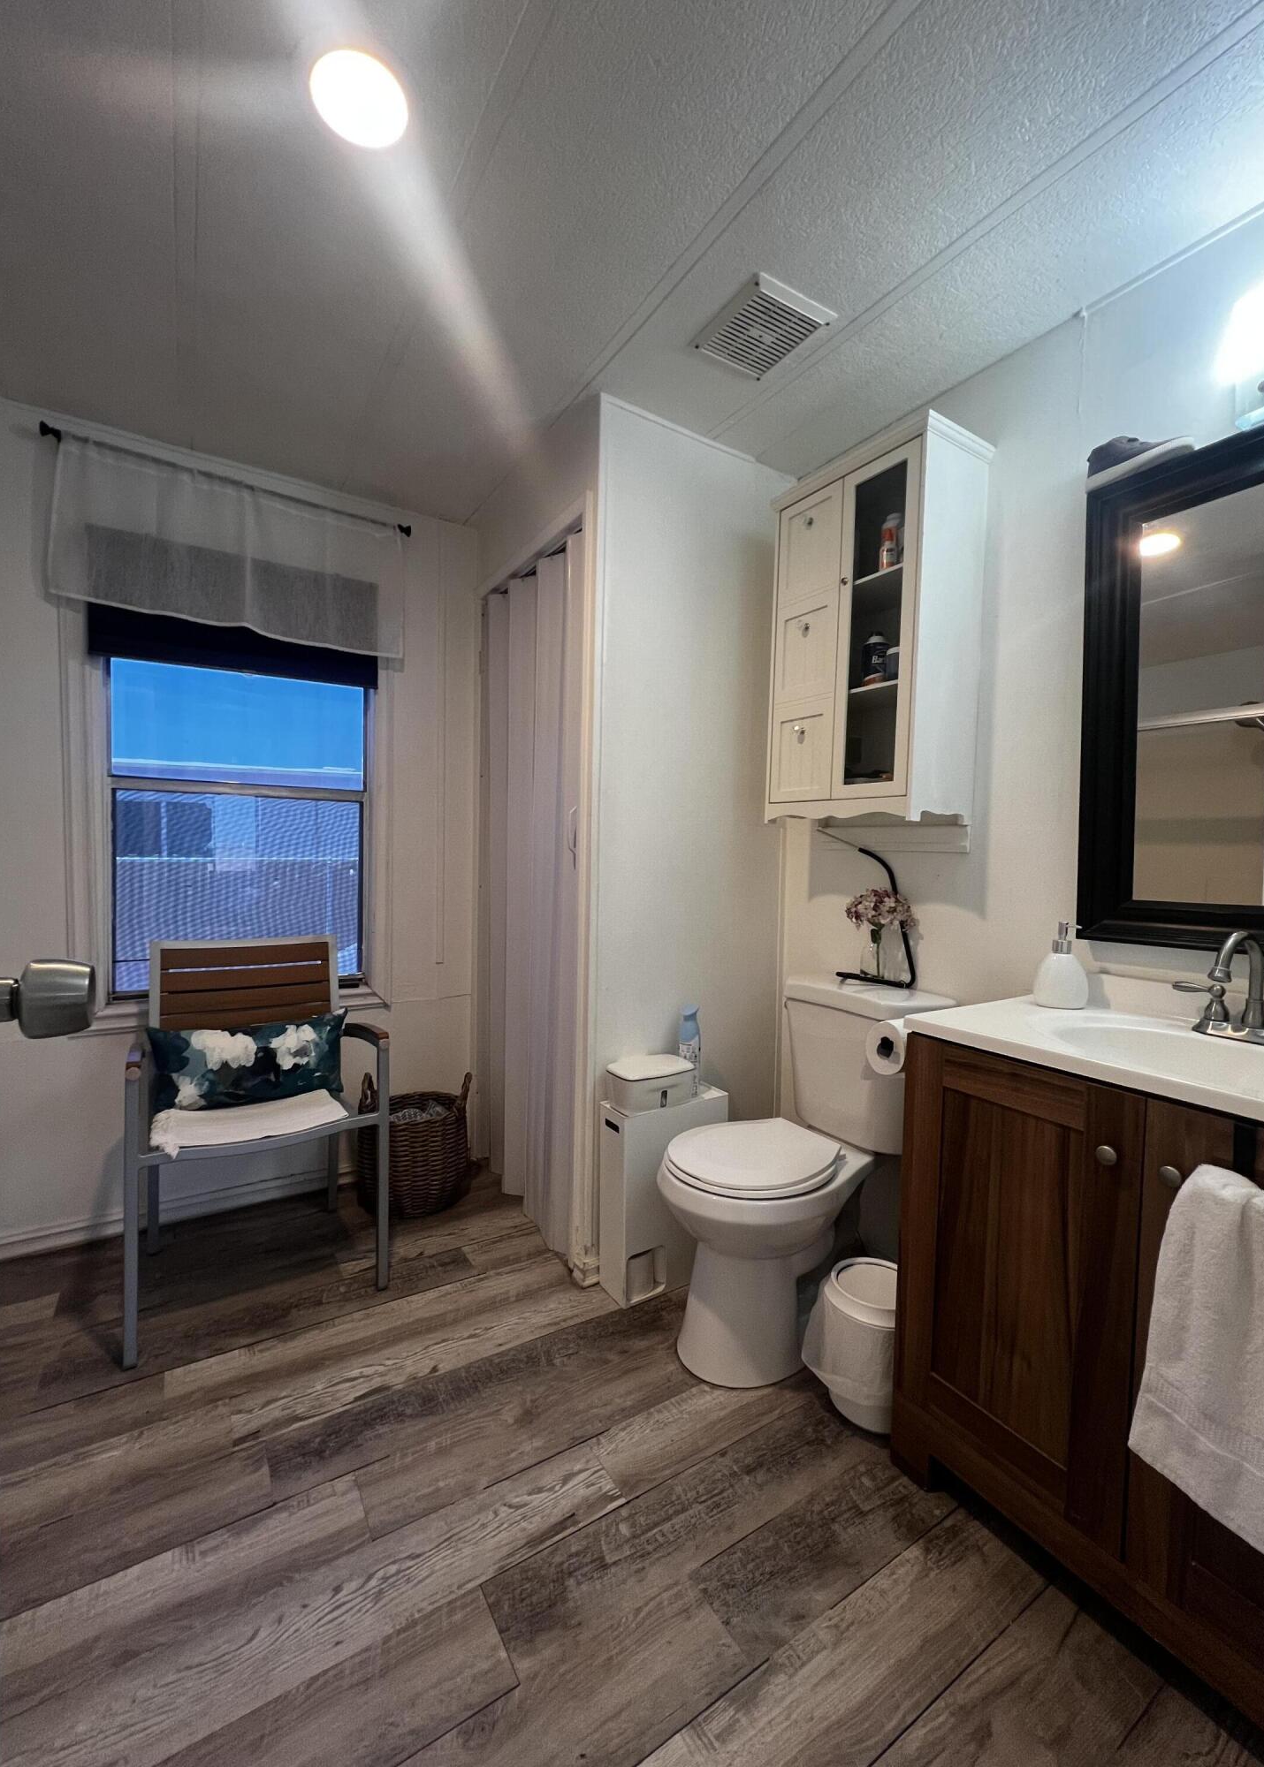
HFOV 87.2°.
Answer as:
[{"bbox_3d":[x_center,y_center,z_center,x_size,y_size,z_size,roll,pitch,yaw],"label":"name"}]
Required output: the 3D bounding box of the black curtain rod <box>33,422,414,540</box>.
[{"bbox_3d":[-1.173,-1.226,2.034,0.993,0.035,0.075,0,3,-32],"label":"black curtain rod"}]

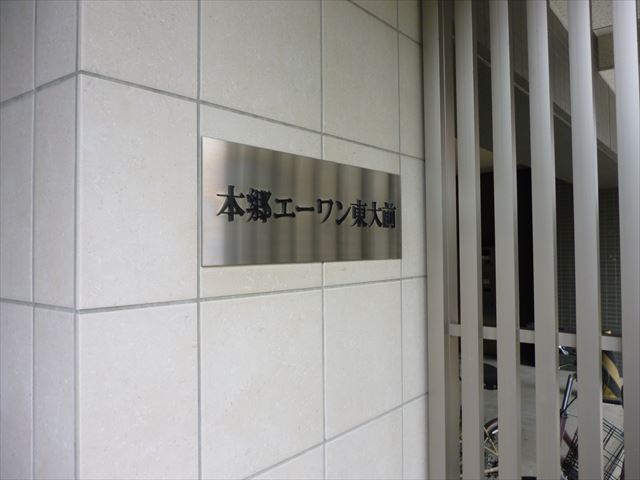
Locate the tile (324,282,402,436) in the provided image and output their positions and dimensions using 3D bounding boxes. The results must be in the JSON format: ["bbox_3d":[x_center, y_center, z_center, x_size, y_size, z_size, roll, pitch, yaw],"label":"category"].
[{"bbox_3d":[0.131,0.331,1.529,0.020,0.403,0.390,-1,-1,40],"label":"tile"}]

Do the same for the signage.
[{"bbox_3d":[0.017,-0.077,1.371,0.020,0.271,0.786,-1,-1,40],"label":"signage"}]

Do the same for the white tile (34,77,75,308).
[{"bbox_3d":[-0.472,-0.081,0.942,0.171,0.403,0.020,-1,-1,40],"label":"white tile"}]

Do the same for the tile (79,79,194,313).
[{"bbox_3d":[-0.338,-0.081,0.980,0.020,0.403,0.245,-1,-1,40],"label":"tile"}]

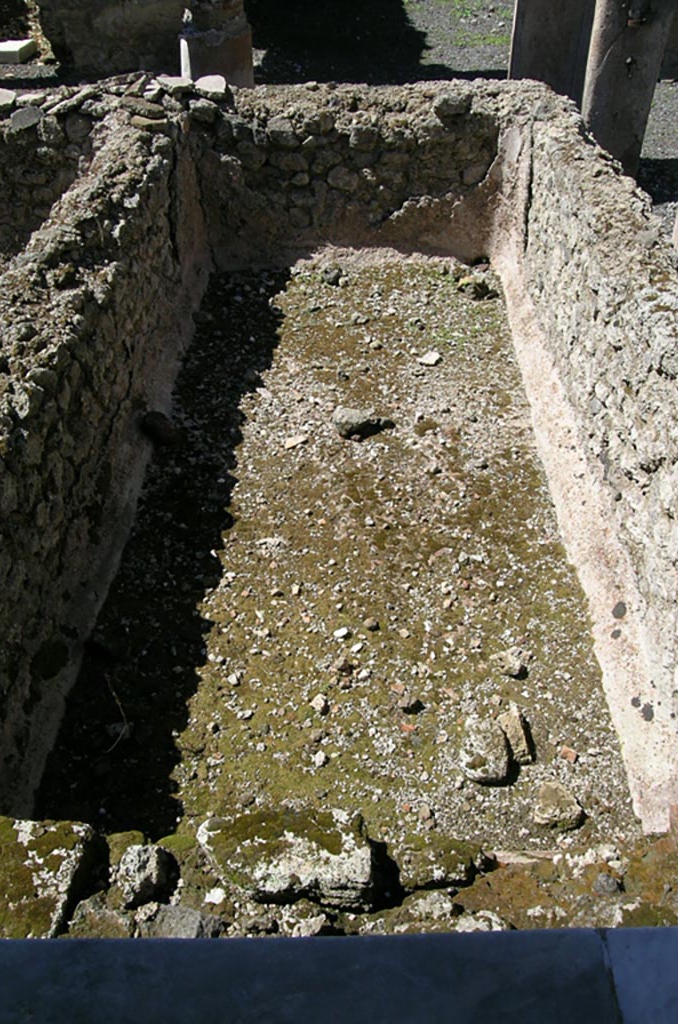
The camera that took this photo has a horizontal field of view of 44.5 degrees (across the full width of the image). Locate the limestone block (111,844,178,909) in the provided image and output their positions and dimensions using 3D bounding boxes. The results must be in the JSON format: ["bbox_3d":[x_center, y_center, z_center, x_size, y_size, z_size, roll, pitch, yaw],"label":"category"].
[{"bbox_3d":[-0.276,0.519,1.180,0.080,0.073,0.064,0,40,0],"label":"limestone block"}]

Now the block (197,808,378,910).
[{"bbox_3d":[-0.072,0.495,1.180,0.238,0.100,0.108,-2,40,-2],"label":"block"}]

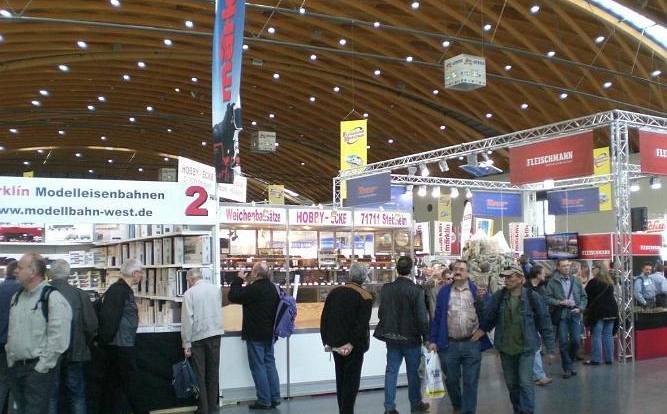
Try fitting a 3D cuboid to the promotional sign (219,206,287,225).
[{"bbox_3d":[-1.016,0.112,9.296,0.940,0.230,0.040,2,-5,-28],"label":"promotional sign"}]

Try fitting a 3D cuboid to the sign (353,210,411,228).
[{"bbox_3d":[0.676,0.174,10.202,0.940,0.230,0.040,2,-5,-28],"label":"sign"}]

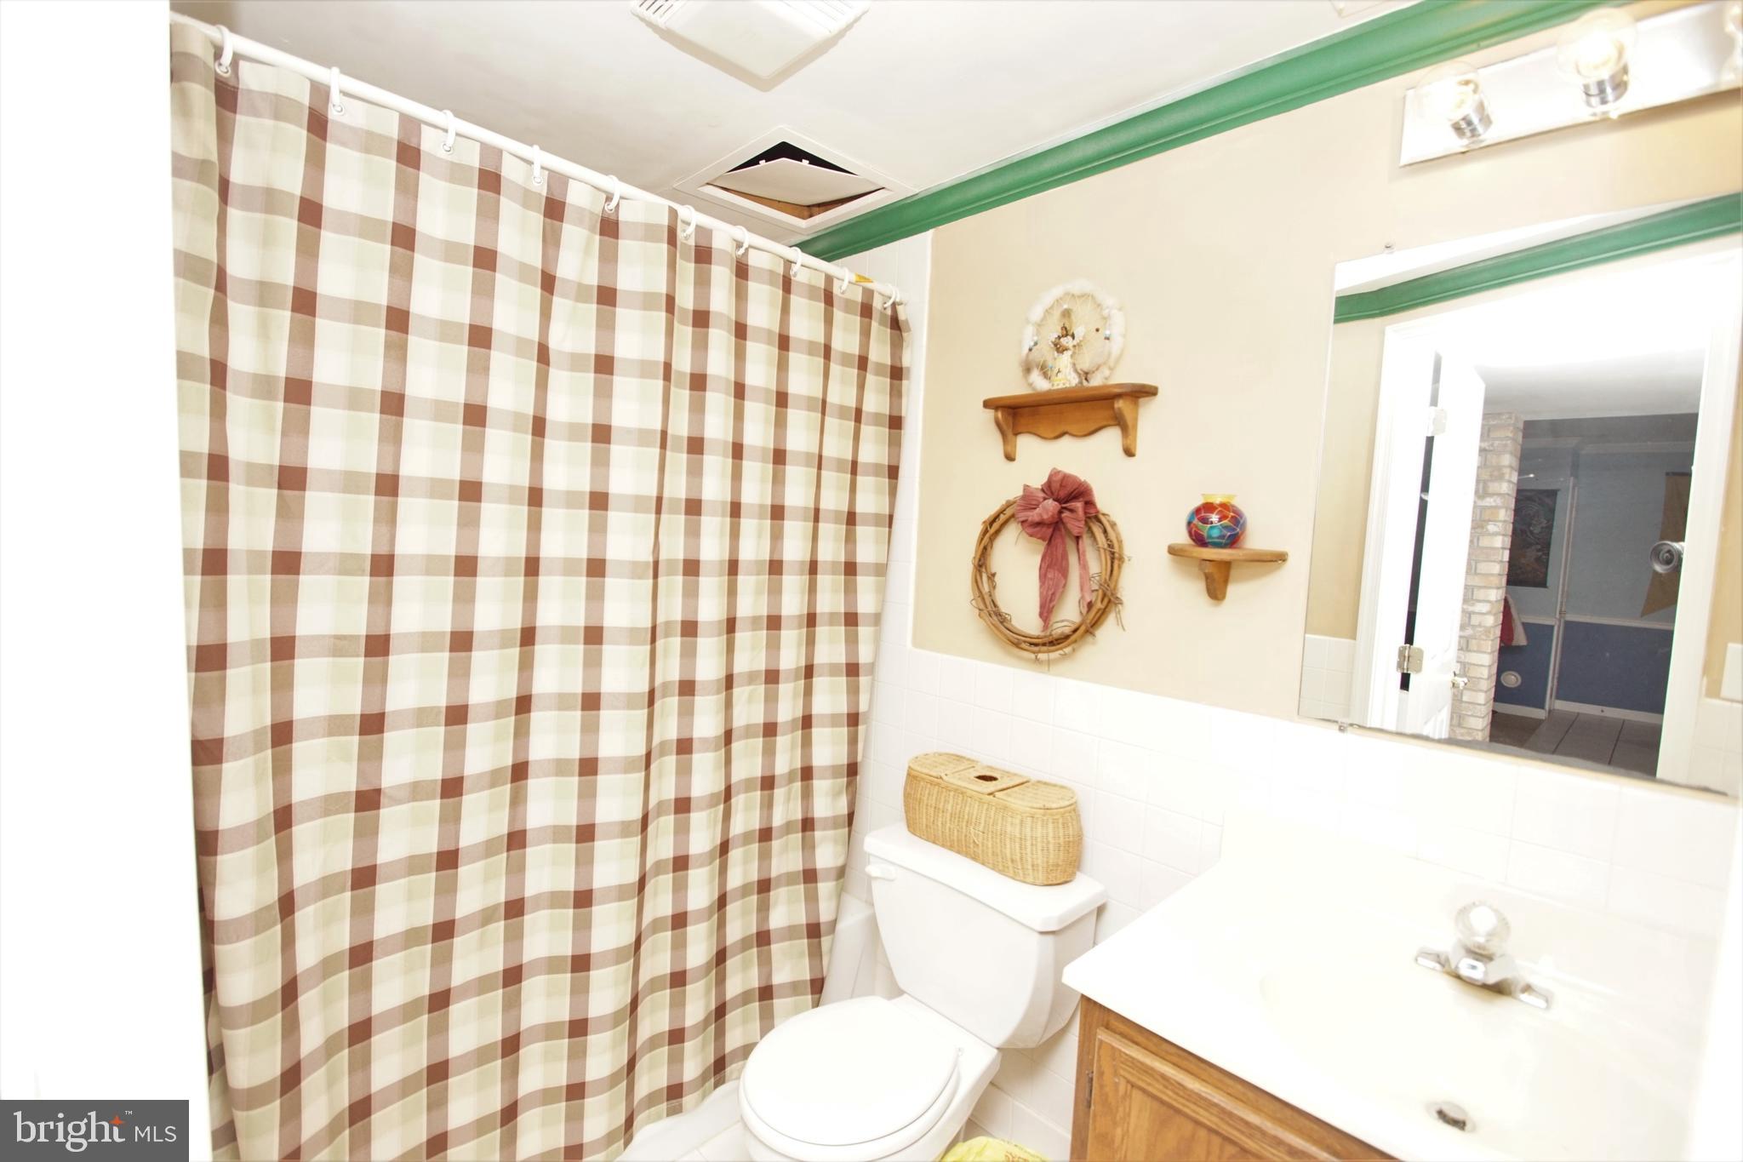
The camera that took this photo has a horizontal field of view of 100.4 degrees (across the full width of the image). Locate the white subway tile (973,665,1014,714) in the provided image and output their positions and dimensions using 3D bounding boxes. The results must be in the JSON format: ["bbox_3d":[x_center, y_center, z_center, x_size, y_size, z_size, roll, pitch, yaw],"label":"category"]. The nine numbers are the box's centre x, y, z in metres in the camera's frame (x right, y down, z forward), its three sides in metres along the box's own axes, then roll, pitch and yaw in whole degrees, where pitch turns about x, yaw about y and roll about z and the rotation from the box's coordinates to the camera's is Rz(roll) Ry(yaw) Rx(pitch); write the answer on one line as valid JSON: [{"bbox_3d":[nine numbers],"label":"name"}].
[{"bbox_3d":[0.294,0.252,1.715,0.108,0.109,0.009,7,6,44],"label":"white subway tile"}]

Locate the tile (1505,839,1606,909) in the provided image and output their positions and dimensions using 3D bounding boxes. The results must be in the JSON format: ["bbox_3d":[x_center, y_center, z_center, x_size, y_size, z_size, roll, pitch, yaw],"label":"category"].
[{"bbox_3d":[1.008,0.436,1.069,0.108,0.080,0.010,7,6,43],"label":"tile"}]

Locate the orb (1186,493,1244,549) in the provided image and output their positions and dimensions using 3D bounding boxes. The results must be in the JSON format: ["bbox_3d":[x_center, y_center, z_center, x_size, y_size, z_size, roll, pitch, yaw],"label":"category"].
[{"bbox_3d":[0.628,-0.108,1.321,0.099,0.100,0.099,7,6,43],"label":"orb"}]

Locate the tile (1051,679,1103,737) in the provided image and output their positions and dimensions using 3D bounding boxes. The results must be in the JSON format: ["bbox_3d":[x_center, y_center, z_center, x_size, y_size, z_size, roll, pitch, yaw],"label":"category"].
[{"bbox_3d":[0.454,0.271,1.588,0.108,0.111,0.010,7,6,43],"label":"tile"}]

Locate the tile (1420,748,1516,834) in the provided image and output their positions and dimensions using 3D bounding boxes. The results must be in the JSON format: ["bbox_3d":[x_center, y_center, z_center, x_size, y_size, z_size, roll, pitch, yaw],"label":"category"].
[{"bbox_3d":[0.932,0.329,1.137,0.108,0.111,0.010,7,6,43],"label":"tile"}]

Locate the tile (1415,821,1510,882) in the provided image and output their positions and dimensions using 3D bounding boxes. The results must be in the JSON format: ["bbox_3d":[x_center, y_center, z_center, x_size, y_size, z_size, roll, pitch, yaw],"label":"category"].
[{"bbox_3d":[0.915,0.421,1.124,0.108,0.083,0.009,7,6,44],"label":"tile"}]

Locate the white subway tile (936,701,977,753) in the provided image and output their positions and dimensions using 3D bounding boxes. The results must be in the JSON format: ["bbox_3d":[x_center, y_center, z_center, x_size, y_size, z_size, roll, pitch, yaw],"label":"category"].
[{"bbox_3d":[0.210,0.356,1.823,0.108,0.111,0.010,7,6,43],"label":"white subway tile"}]

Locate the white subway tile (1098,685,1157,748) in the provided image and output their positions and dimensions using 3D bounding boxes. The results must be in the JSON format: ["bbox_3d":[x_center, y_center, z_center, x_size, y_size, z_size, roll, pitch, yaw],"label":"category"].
[{"bbox_3d":[0.527,0.279,1.492,0.108,0.109,0.009,7,6,44],"label":"white subway tile"}]

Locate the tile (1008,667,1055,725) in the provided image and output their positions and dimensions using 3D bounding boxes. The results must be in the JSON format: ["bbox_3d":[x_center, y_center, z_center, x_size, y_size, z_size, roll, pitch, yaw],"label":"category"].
[{"bbox_3d":[0.374,0.262,1.663,0.108,0.111,0.010,7,6,43],"label":"tile"}]

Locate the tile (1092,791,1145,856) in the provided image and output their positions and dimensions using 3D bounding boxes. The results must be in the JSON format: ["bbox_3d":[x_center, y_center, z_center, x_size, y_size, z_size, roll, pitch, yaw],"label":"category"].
[{"bbox_3d":[0.518,0.499,1.510,0.108,0.109,0.009,7,6,44],"label":"tile"}]

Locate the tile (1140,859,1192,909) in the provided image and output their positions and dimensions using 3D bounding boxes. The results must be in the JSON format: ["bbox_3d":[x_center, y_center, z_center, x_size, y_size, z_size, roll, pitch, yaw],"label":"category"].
[{"bbox_3d":[0.598,0.631,1.464,0.108,0.111,0.010,7,6,43],"label":"tile"}]

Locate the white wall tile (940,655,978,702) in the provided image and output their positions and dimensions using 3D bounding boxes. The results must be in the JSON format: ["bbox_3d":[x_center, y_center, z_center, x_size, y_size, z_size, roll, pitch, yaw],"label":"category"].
[{"bbox_3d":[0.217,0.243,1.789,0.108,0.109,0.009,7,6,44],"label":"white wall tile"}]

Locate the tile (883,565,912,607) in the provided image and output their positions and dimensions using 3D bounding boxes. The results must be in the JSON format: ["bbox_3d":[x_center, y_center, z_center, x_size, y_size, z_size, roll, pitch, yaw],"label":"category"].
[{"bbox_3d":[0.077,0.006,1.915,0.108,0.109,0.009,7,6,44],"label":"tile"}]

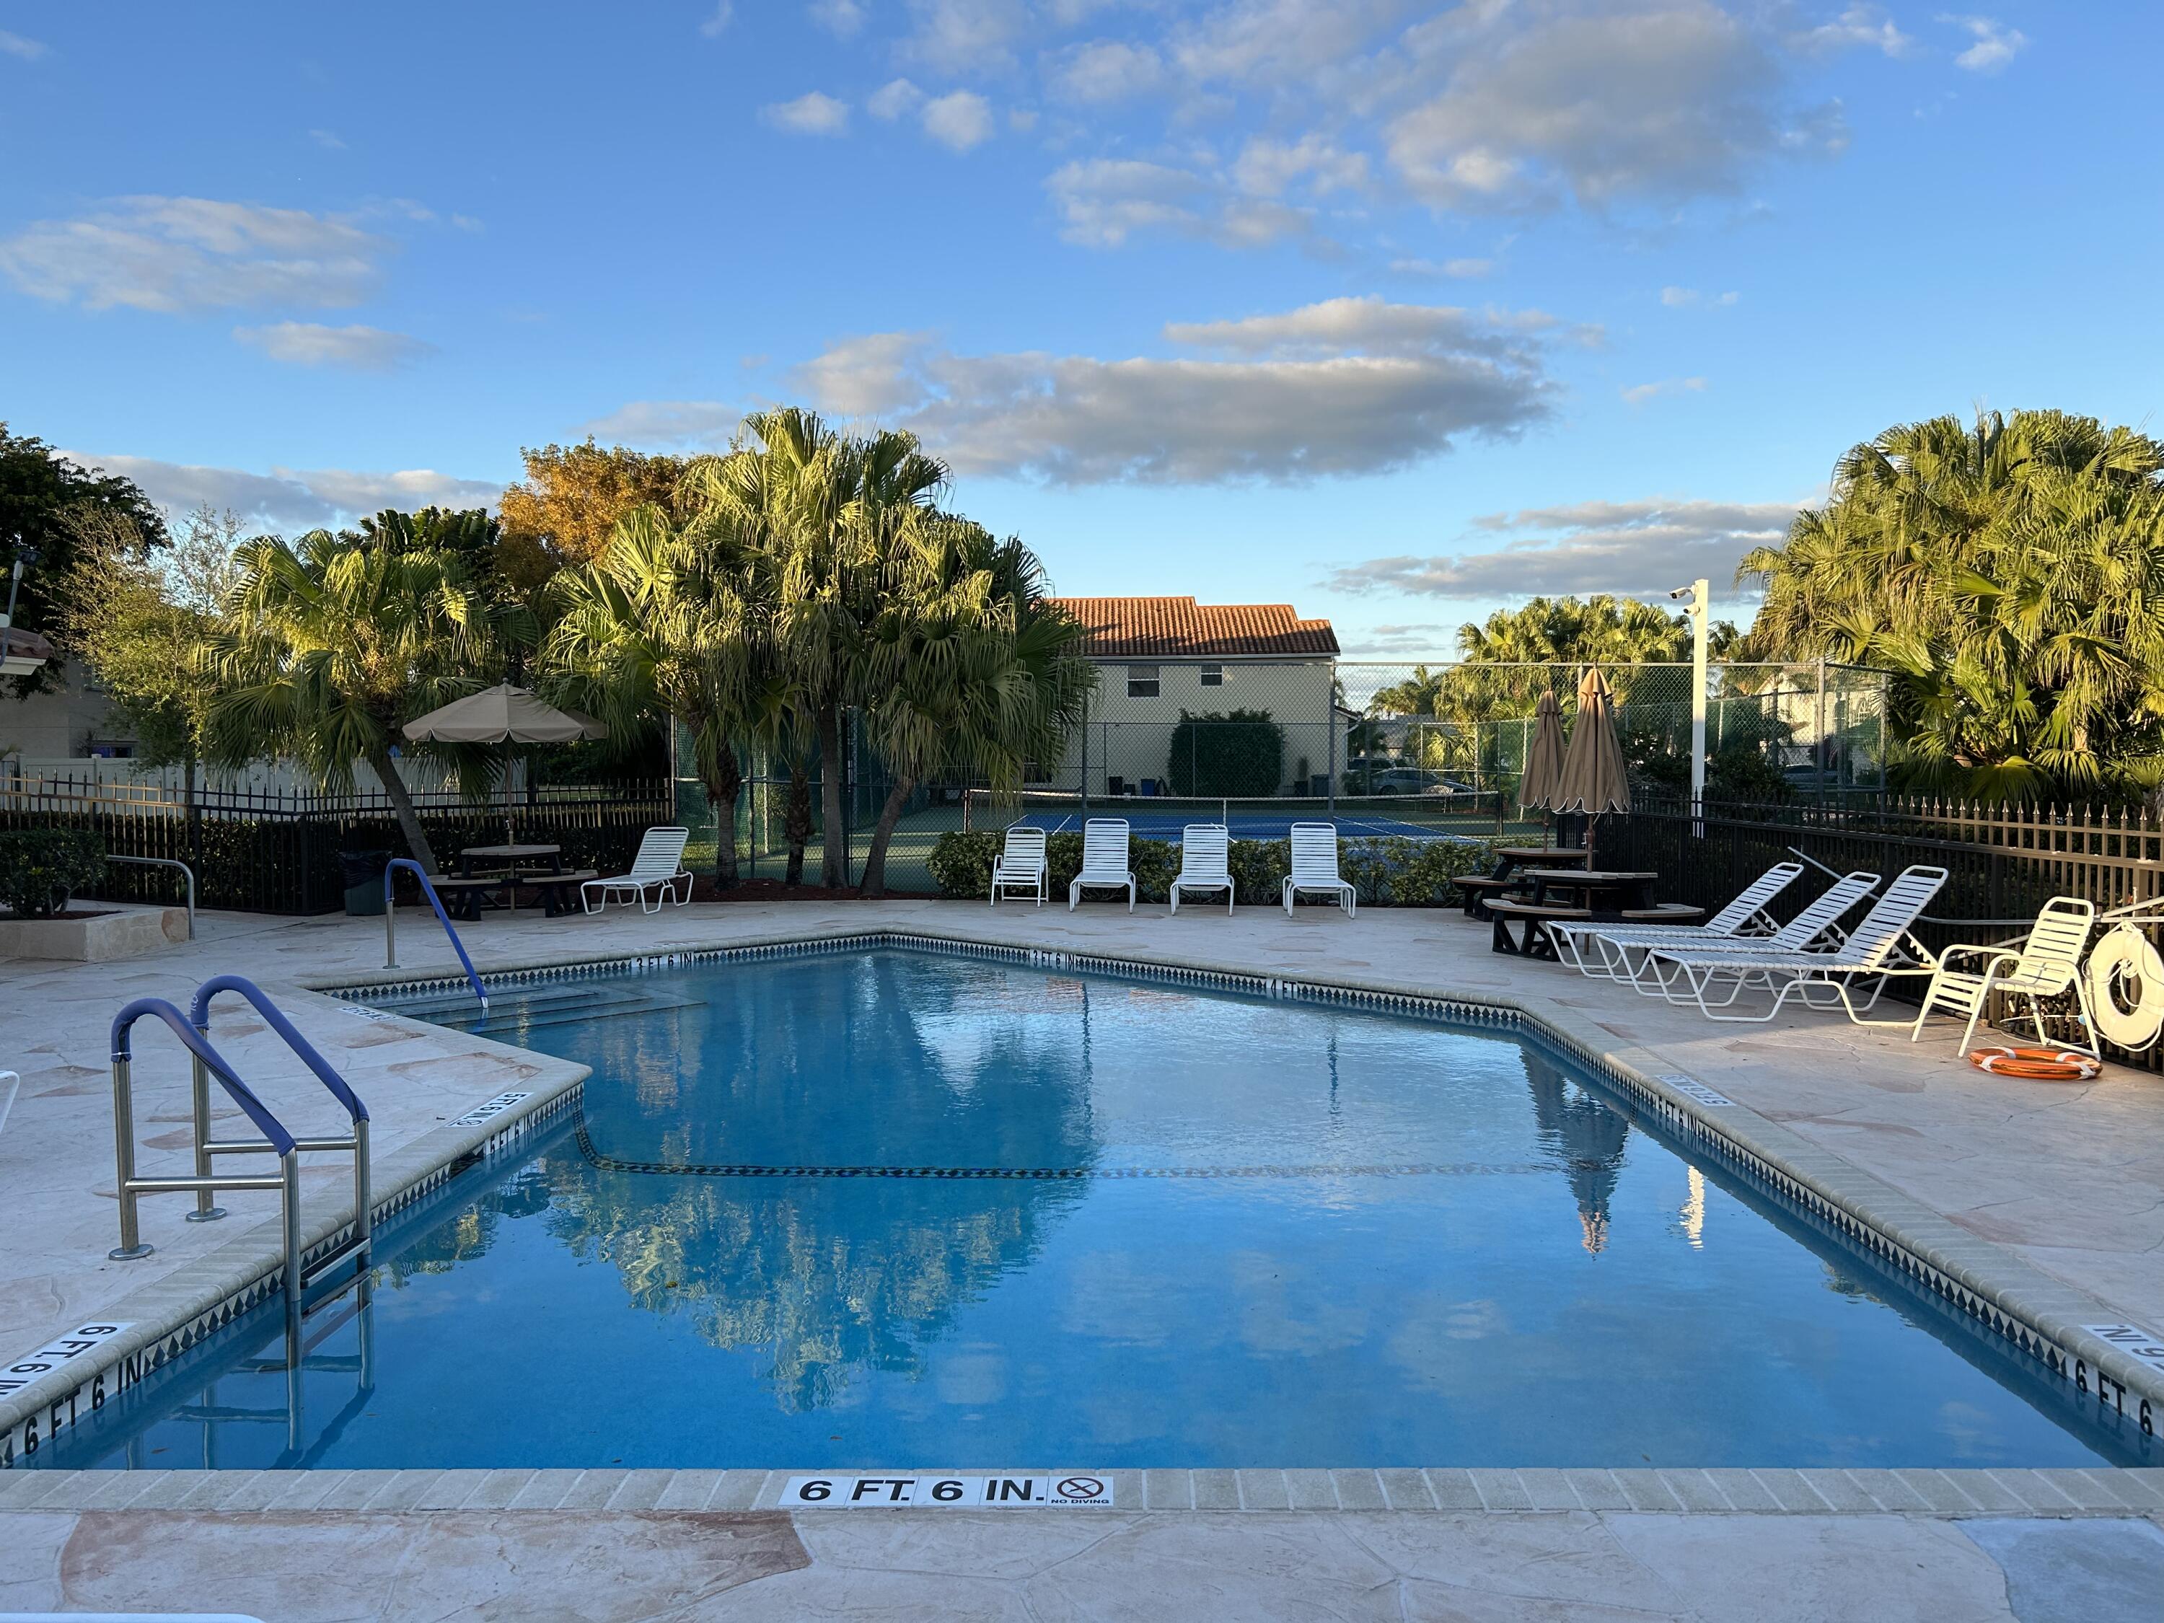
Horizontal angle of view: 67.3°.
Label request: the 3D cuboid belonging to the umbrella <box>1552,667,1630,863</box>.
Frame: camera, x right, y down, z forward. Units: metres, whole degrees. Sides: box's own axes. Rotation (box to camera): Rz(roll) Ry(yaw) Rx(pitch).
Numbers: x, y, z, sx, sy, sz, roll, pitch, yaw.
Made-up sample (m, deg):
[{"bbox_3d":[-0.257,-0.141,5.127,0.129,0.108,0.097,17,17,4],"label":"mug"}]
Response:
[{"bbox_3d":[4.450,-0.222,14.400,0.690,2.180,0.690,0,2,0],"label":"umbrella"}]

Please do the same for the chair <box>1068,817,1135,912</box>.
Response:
[{"bbox_3d":[0.253,0.622,18.732,0.680,0.970,1.650,0,2,3],"label":"chair"}]

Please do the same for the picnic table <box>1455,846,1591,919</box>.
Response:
[{"bbox_3d":[5.070,0.789,17.880,1.980,0.760,1.980,0,2,16],"label":"picnic table"}]

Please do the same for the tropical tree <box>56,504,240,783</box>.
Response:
[{"bbox_3d":[-12.357,-1.477,21.460,2.500,5.100,2.400,-1,2,-30],"label":"tropical tree"}]

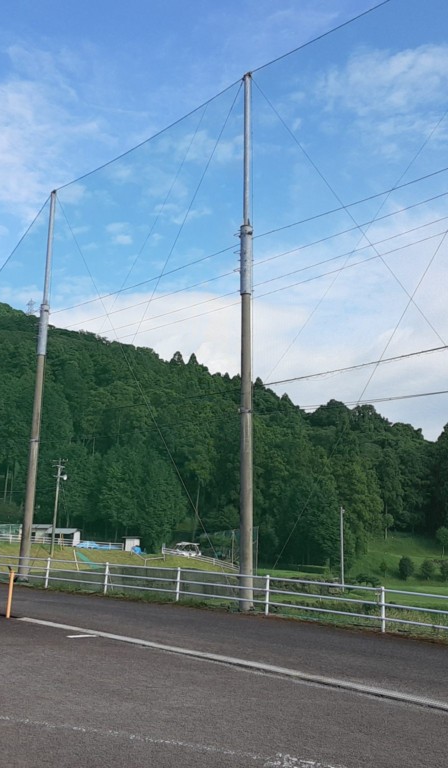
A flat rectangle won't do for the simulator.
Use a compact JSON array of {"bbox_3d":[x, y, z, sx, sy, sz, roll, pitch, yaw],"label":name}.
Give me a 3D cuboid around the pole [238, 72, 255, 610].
[{"bbox_3d":[0.571,-1.454,19.391,0.370,13.420,0.370,0,-11,0],"label":"pole"}]

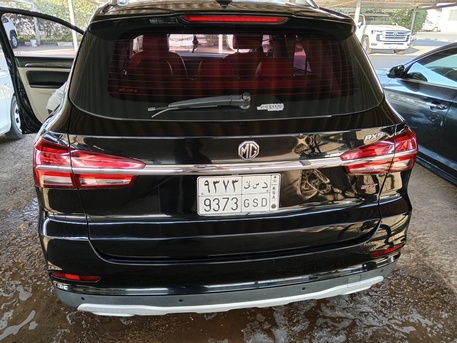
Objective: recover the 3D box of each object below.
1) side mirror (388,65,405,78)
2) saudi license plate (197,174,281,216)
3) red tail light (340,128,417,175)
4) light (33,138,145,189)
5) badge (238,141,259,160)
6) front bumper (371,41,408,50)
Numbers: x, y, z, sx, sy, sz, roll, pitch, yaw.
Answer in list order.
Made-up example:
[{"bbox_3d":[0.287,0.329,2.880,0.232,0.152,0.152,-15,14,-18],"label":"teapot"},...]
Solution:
[{"bbox_3d":[1.942,-1.149,4.120,0.185,0.145,0.115,-2,23,-4],"label":"side mirror"},{"bbox_3d":[0.041,0.087,1.351,0.315,0.157,0.020,-3,23,-7],"label":"saudi license plate"},{"bbox_3d":[0.674,-0.085,1.554,0.549,0.205,0.174,-8,24,-18],"label":"red tail light"},{"bbox_3d":[-0.570,-0.022,1.401,0.549,0.205,0.174,2,23,4],"label":"light"},{"bbox_3d":[0.074,-0.074,1.289,0.079,0.077,0.015,-3,23,-7],"label":"badge"},{"bbox_3d":[7.842,-6.114,17.300,1.870,0.450,0.450,-2,23,-4],"label":"front bumper"}]

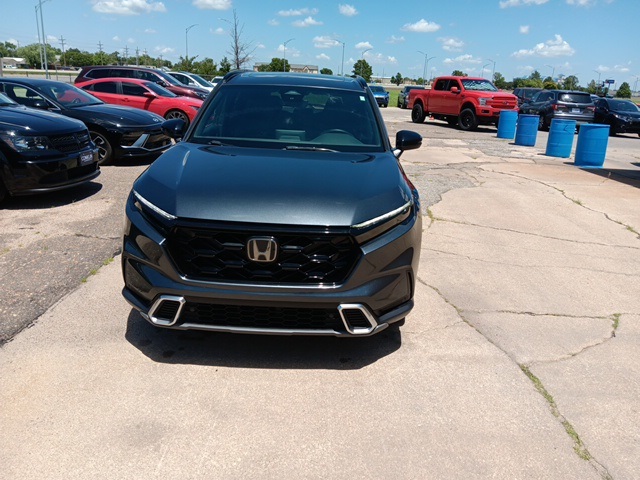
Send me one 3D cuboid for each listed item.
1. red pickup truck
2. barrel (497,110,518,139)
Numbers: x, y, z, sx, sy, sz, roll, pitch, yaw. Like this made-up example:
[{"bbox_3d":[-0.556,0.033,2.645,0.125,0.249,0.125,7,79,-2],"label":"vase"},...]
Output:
[{"bbox_3d":[6.096,-5.988,20.925,2.100,2.020,5.800,-5,19,-20],"label":"red pickup truck"},{"bbox_3d":[6.594,-4.044,16.867,0.585,0.900,0.585,9,20,19],"label":"barrel"}]

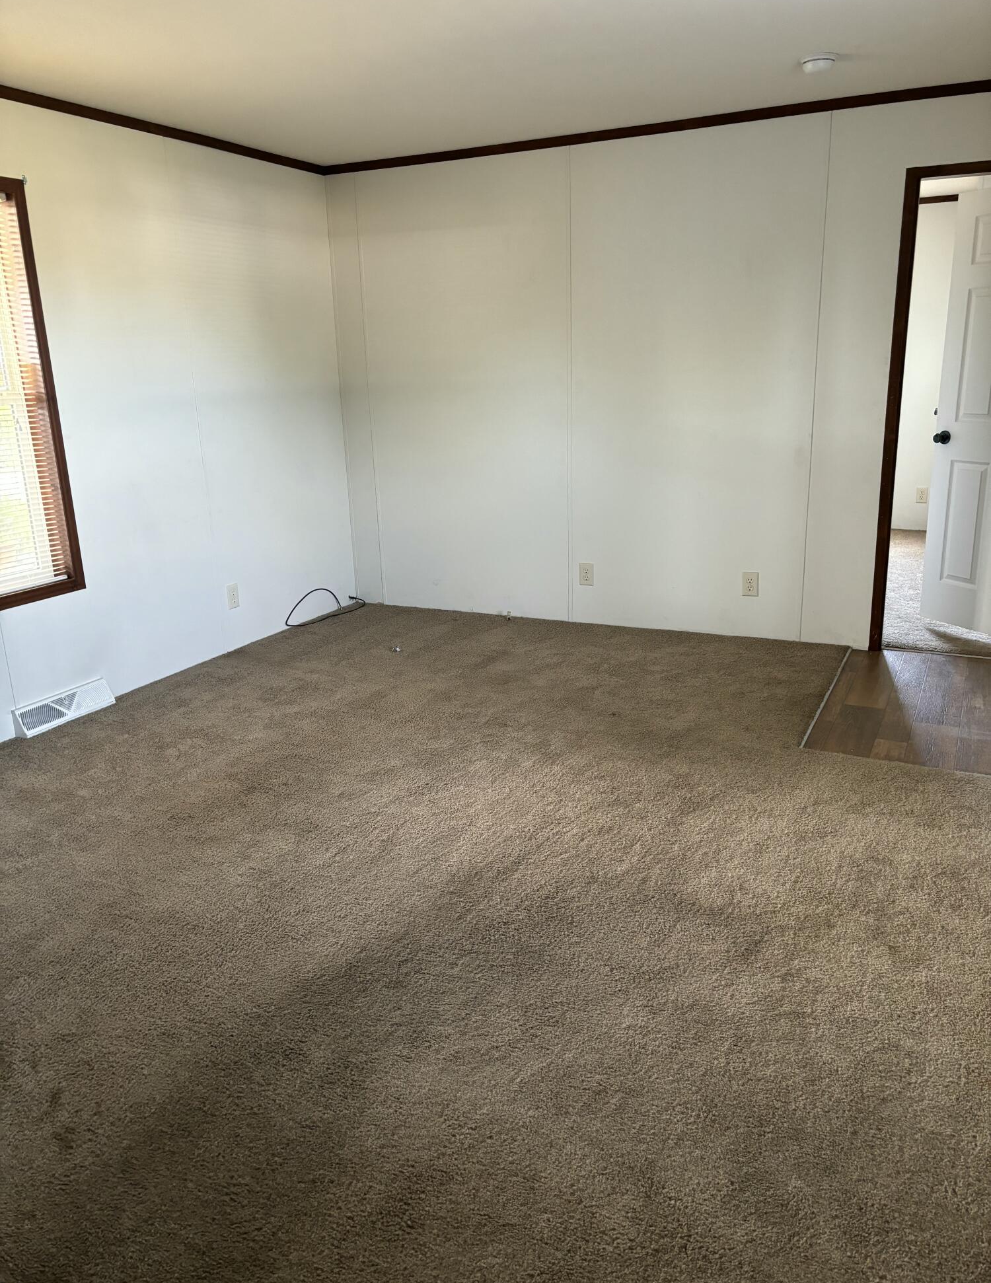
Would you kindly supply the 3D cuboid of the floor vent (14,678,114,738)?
[{"bbox_3d":[-1.799,0.271,4.162,0.067,0.115,0.457,6,18,26],"label":"floor vent"}]

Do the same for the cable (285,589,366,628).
[{"bbox_3d":[-0.957,-0.222,5.693,0.120,0.160,0.670,6,18,26],"label":"cable"}]

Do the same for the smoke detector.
[{"bbox_3d":[1.180,-2.102,3.618,0.138,0.042,0.138,6,18,26],"label":"smoke detector"}]

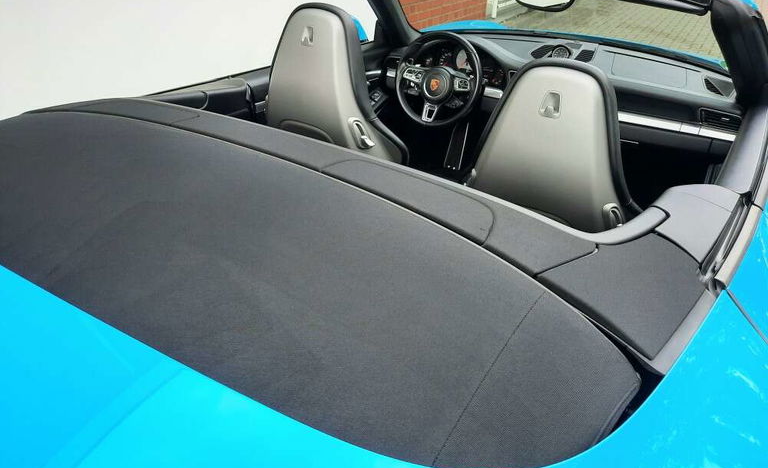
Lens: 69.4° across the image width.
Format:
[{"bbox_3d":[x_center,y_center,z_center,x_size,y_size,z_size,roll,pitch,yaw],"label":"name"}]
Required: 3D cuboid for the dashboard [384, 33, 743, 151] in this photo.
[{"bbox_3d":[0.699,-0.619,2.257,1.400,0.280,0.460,21,38,29],"label":"dashboard"}]

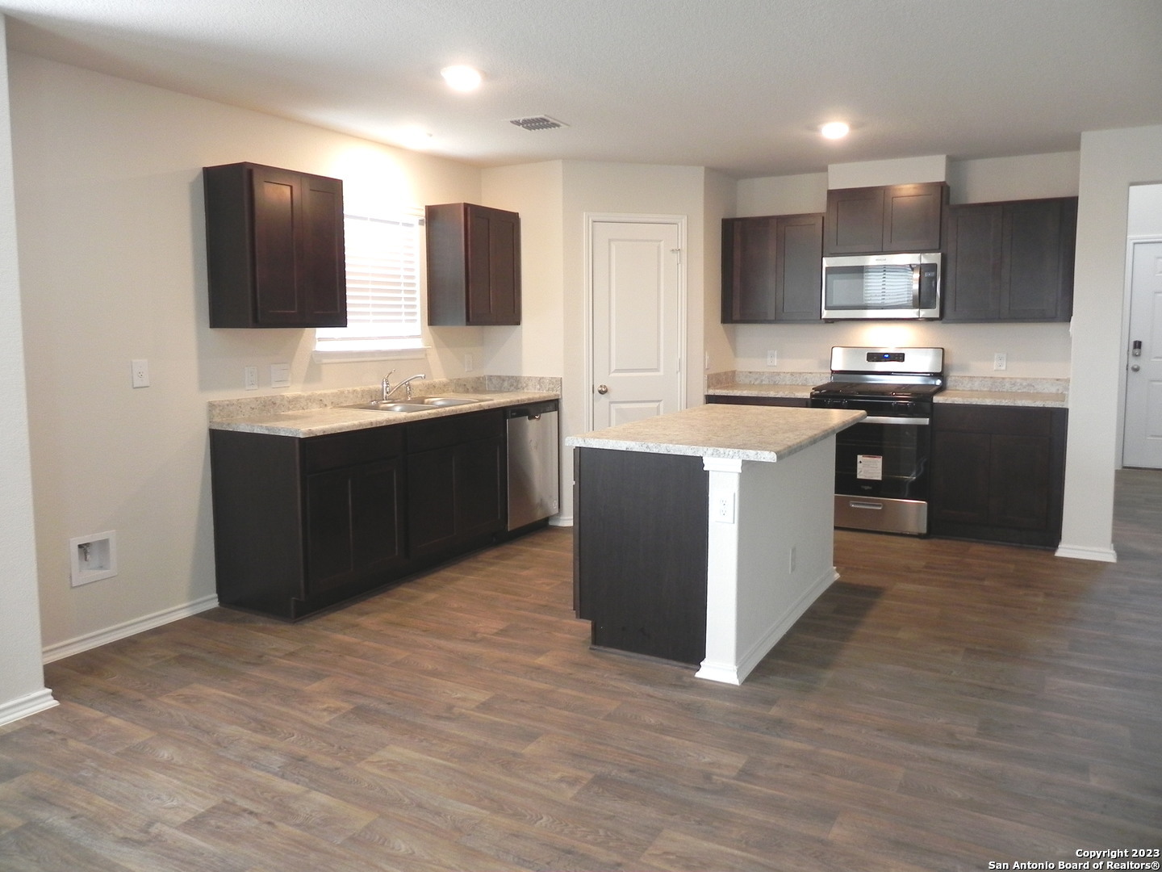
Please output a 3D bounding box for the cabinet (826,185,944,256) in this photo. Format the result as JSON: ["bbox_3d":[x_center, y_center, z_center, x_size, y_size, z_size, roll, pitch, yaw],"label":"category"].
[{"bbox_3d":[2.053,-1.433,5.870,0.754,0.444,0.324,4,8,29],"label":"cabinet"}]

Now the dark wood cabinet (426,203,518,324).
[{"bbox_3d":[-0.686,-1.097,5.722,0.320,0.746,0.610,4,8,29],"label":"dark wood cabinet"}]

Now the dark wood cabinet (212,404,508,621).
[{"bbox_3d":[-1.125,0.328,4.901,0.610,0.874,1.679,4,8,29],"label":"dark wood cabinet"}]

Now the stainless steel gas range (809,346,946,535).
[{"bbox_3d":[2.015,0.010,5.953,0.765,1.203,0.700,4,8,29],"label":"stainless steel gas range"}]

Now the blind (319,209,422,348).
[{"bbox_3d":[-1.260,-0.949,5.199,0.050,0.820,0.925,4,8,29],"label":"blind"}]

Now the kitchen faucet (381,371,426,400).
[{"bbox_3d":[-1.061,-0.299,5.183,0.270,0.190,0.075,1,7,11],"label":"kitchen faucet"}]

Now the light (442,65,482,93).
[{"bbox_3d":[-0.512,-1.537,3.761,0.175,0.040,0.175,4,8,29],"label":"light"}]

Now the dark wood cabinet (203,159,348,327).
[{"bbox_3d":[-1.490,-0.913,4.317,0.320,0.746,0.612,4,8,29],"label":"dark wood cabinet"}]

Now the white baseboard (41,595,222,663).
[{"bbox_3d":[-2.047,0.864,3.914,0.015,0.072,1.030,4,8,29],"label":"white baseboard"}]

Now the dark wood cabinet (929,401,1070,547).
[{"bbox_3d":[2.704,0.210,5.655,0.750,0.874,0.610,4,8,29],"label":"dark wood cabinet"}]

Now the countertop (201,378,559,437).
[{"bbox_3d":[-0.958,-0.204,5.021,0.638,0.138,2.270,4,8,29],"label":"countertop"}]

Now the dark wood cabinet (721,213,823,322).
[{"bbox_3d":[1.409,-1.176,6.264,0.723,0.746,0.339,4,8,29],"label":"dark wood cabinet"}]

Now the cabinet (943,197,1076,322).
[{"bbox_3d":[2.755,-1.107,5.621,0.740,0.752,0.320,4,8,29],"label":"cabinet"}]

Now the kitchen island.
[{"bbox_3d":[0.726,0.392,4.144,0.886,0.914,1.645,4,8,29],"label":"kitchen island"}]

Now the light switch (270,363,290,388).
[{"bbox_3d":[-1.585,-0.317,4.610,0.016,0.118,0.117,4,8,29],"label":"light switch"}]

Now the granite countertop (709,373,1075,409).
[{"bbox_3d":[2.030,-0.335,5.947,2.272,0.141,0.636,4,8,29],"label":"granite countertop"}]

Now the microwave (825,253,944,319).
[{"bbox_3d":[2.047,-0.997,5.887,0.755,0.423,0.399,4,8,29],"label":"microwave"}]

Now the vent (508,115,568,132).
[{"bbox_3d":[-0.235,-1.662,4.678,0.258,0.018,0.288,4,8,29],"label":"vent"}]

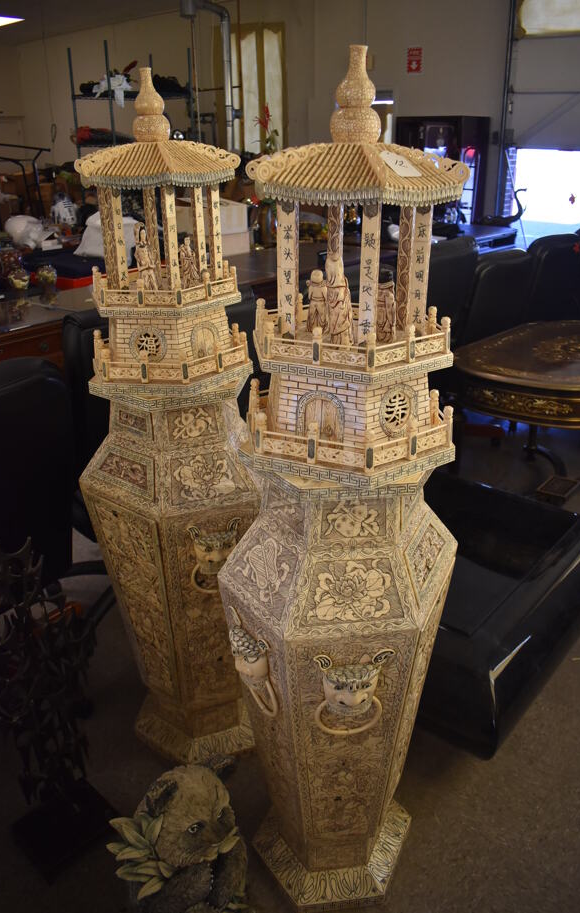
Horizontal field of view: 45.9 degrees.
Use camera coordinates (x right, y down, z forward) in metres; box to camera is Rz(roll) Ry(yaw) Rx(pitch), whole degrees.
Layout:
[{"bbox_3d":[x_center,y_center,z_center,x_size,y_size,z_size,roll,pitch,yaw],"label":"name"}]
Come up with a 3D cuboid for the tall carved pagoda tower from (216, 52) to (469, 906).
[{"bbox_3d":[0.099,0.188,1.298,0.393,1.671,0.496,11,28,22],"label":"tall carved pagoda tower"}]

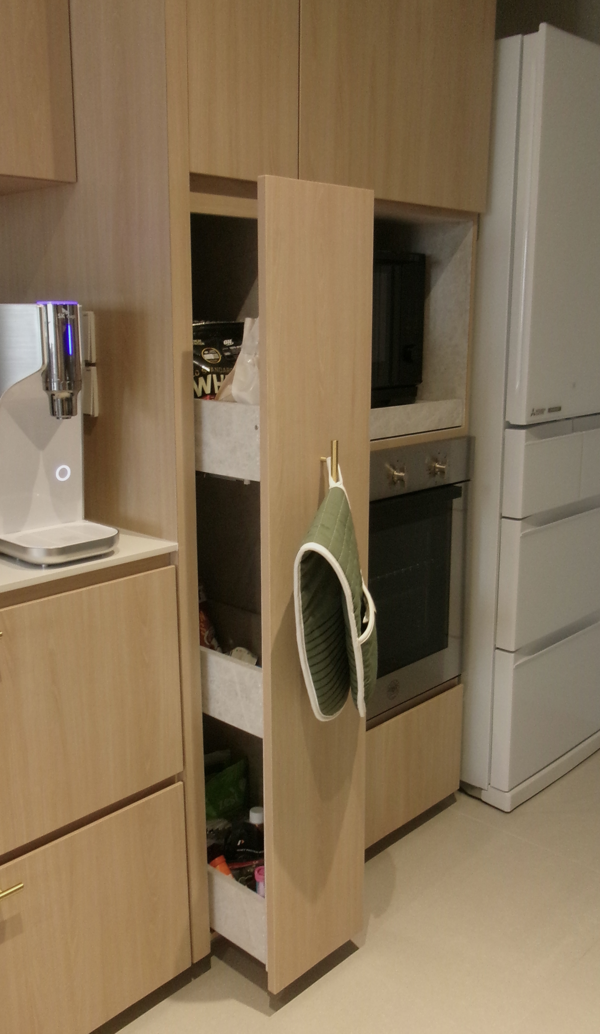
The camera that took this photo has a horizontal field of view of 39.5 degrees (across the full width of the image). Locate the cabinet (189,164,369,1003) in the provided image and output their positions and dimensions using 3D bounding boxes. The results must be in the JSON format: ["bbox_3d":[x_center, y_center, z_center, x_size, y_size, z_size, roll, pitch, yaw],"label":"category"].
[{"bbox_3d":[-0.155,0.127,1.653,0.546,1.418,0.245,12,18,43],"label":"cabinet"}]

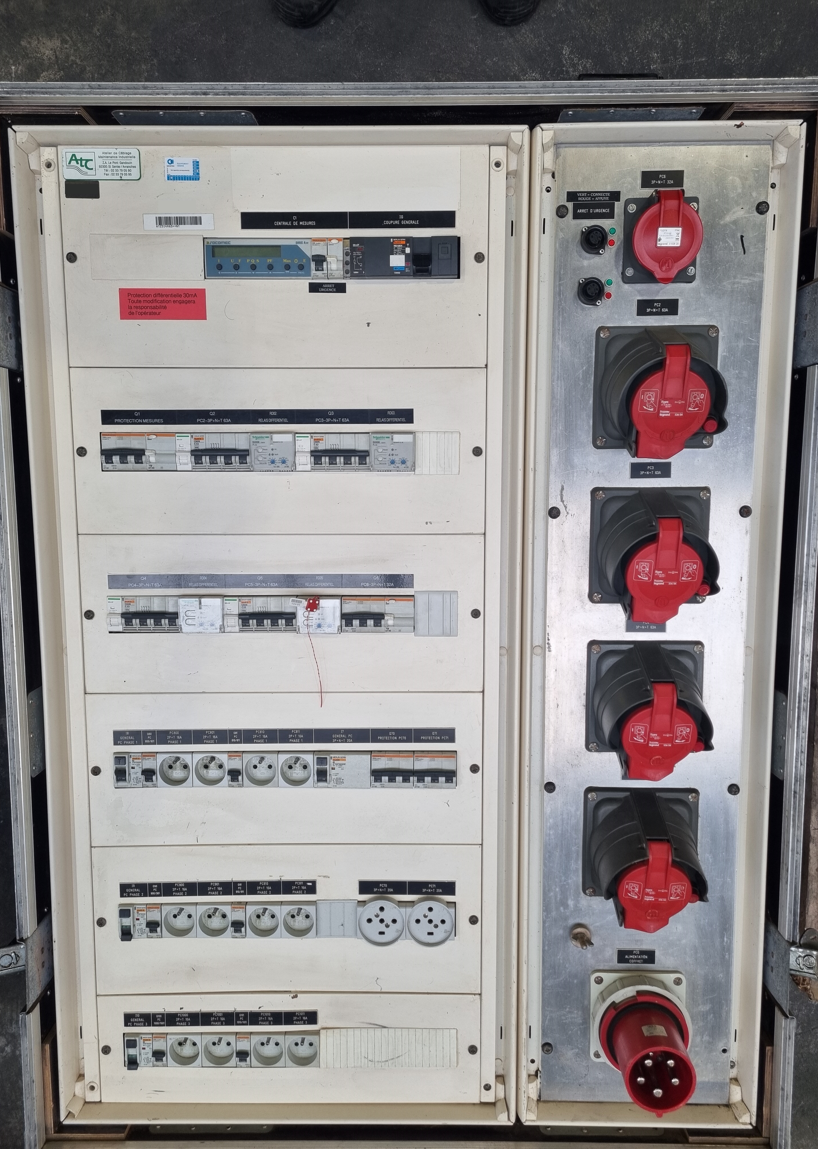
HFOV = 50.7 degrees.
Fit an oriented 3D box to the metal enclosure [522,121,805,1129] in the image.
[{"bbox_3d":[0.295,0.090,1.138,0.308,0.193,1.231,0,96,0],"label":"metal enclosure"}]

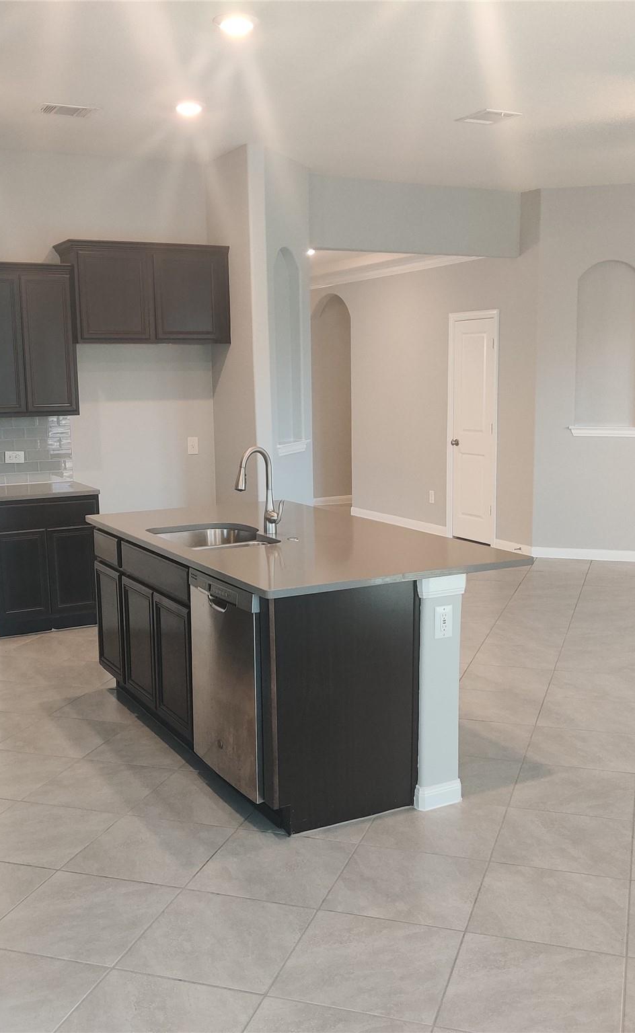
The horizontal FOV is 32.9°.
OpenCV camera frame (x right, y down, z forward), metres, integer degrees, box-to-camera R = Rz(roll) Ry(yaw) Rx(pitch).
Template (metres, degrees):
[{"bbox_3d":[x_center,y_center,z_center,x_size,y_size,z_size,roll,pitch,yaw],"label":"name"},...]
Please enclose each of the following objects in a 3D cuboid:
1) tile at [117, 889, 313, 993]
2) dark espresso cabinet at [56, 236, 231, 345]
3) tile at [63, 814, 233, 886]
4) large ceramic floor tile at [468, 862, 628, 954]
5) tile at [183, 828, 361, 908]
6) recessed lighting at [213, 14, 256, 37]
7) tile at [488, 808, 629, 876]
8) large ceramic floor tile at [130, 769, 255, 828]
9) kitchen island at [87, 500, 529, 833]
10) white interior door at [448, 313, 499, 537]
[{"bbox_3d":[-0.290,1.270,3.232,0.462,0.010,0.462,2,9,17],"label":"tile"},{"bbox_3d":[-1.164,-1.490,7.232,1.100,0.640,0.385,-5,10,-27],"label":"dark espresso cabinet"},{"bbox_3d":[-0.582,1.185,3.816,0.465,0.010,0.465,2,9,17],"label":"tile"},{"bbox_3d":[0.742,1.233,3.396,0.462,0.010,0.462,2,9,17],"label":"large ceramic floor tile"},{"bbox_3d":[-0.147,1.187,3.627,0.457,0.010,0.457,2,9,17],"label":"tile"},{"bbox_3d":[-0.323,-1.954,4.278,0.185,0.030,0.185,-1,9,0],"label":"recessed lighting"},{"bbox_3d":[0.869,1.148,3.783,0.457,0.010,0.457,2,9,17],"label":"tile"},{"bbox_3d":[-0.434,1.116,4.259,0.465,0.010,0.465,2,9,17],"label":"large ceramic floor tile"},{"bbox_3d":[-0.164,0.522,4.964,1.163,0.912,2.138,-5,10,-28],"label":"kitchen island"},{"bbox_3d":[1.399,-0.799,9.751,0.050,2.070,0.740,-5,10,-27],"label":"white interior door"}]

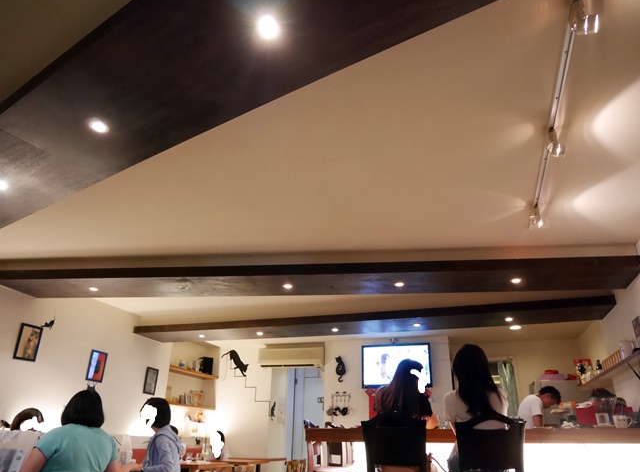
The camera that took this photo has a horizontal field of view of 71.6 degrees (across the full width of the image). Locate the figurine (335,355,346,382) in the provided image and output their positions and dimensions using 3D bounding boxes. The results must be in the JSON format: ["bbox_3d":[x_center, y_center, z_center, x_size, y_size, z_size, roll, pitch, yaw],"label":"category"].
[{"bbox_3d":[0.300,1.961,6.542,0.180,0.385,0.040,-7,-24,18],"label":"figurine"}]

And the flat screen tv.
[{"bbox_3d":[1.063,1.816,6.204,0.970,0.585,0.080,-7,-24,18],"label":"flat screen tv"}]

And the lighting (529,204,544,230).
[{"bbox_3d":[1.448,-0.122,2.968,0.080,0.160,0.075,-7,-24,18],"label":"lighting"}]

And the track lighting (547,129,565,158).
[{"bbox_3d":[1.166,-0.462,2.194,0.075,0.155,0.070,-7,-24,18],"label":"track lighting"}]

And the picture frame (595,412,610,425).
[{"bbox_3d":[1.974,1.281,3.100,0.080,0.083,0.030,-9,-25,23],"label":"picture frame"}]

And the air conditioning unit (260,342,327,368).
[{"bbox_3d":[-0.424,1.838,6.791,1.020,0.335,0.210,-7,-24,18],"label":"air conditioning unit"}]

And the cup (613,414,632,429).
[{"bbox_3d":[2.082,1.277,3.050,0.107,0.080,0.083,-12,-26,27],"label":"cup"}]

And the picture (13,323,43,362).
[{"bbox_3d":[-3.099,1.134,4.710,0.025,0.360,0.270,-6,-24,17],"label":"picture"}]

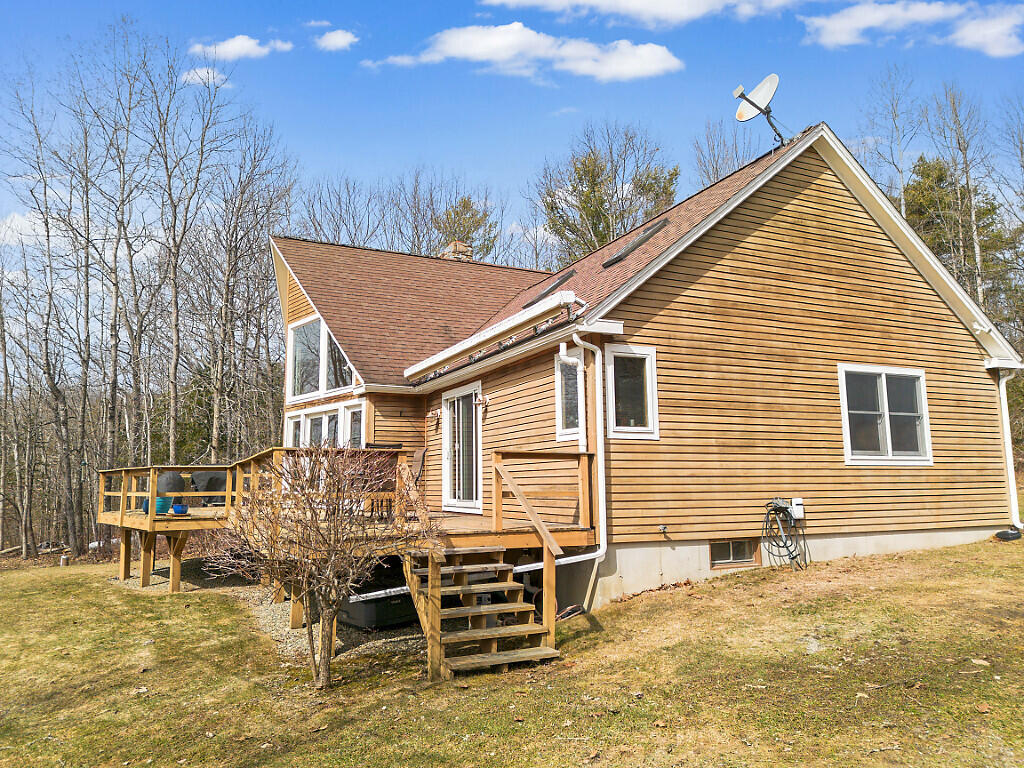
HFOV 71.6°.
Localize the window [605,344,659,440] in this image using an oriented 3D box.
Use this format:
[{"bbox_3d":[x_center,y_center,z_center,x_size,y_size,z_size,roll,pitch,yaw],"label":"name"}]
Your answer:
[{"bbox_3d":[1.512,0.103,8.866,0.751,1.168,0.110,3,-9,-23],"label":"window"}]

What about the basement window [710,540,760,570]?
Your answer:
[{"bbox_3d":[2.888,2.184,9.185,0.803,0.390,0.140,3,-9,-23],"label":"basement window"}]

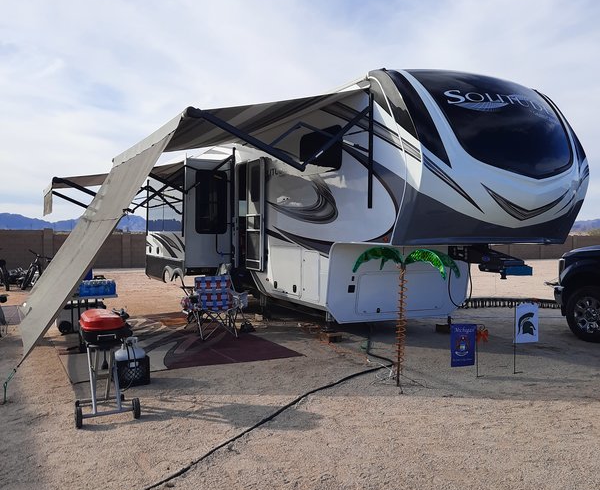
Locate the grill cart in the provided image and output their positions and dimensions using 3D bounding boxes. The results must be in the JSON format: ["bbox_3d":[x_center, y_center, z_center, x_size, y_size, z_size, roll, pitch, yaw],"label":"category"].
[{"bbox_3d":[-1.730,1.031,5.106,0.500,0.900,0.620,-1,2,-31],"label":"grill cart"}]

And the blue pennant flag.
[{"bbox_3d":[1.786,1.098,6.300,0.305,0.457,0.020,0,1,-13],"label":"blue pennant flag"}]

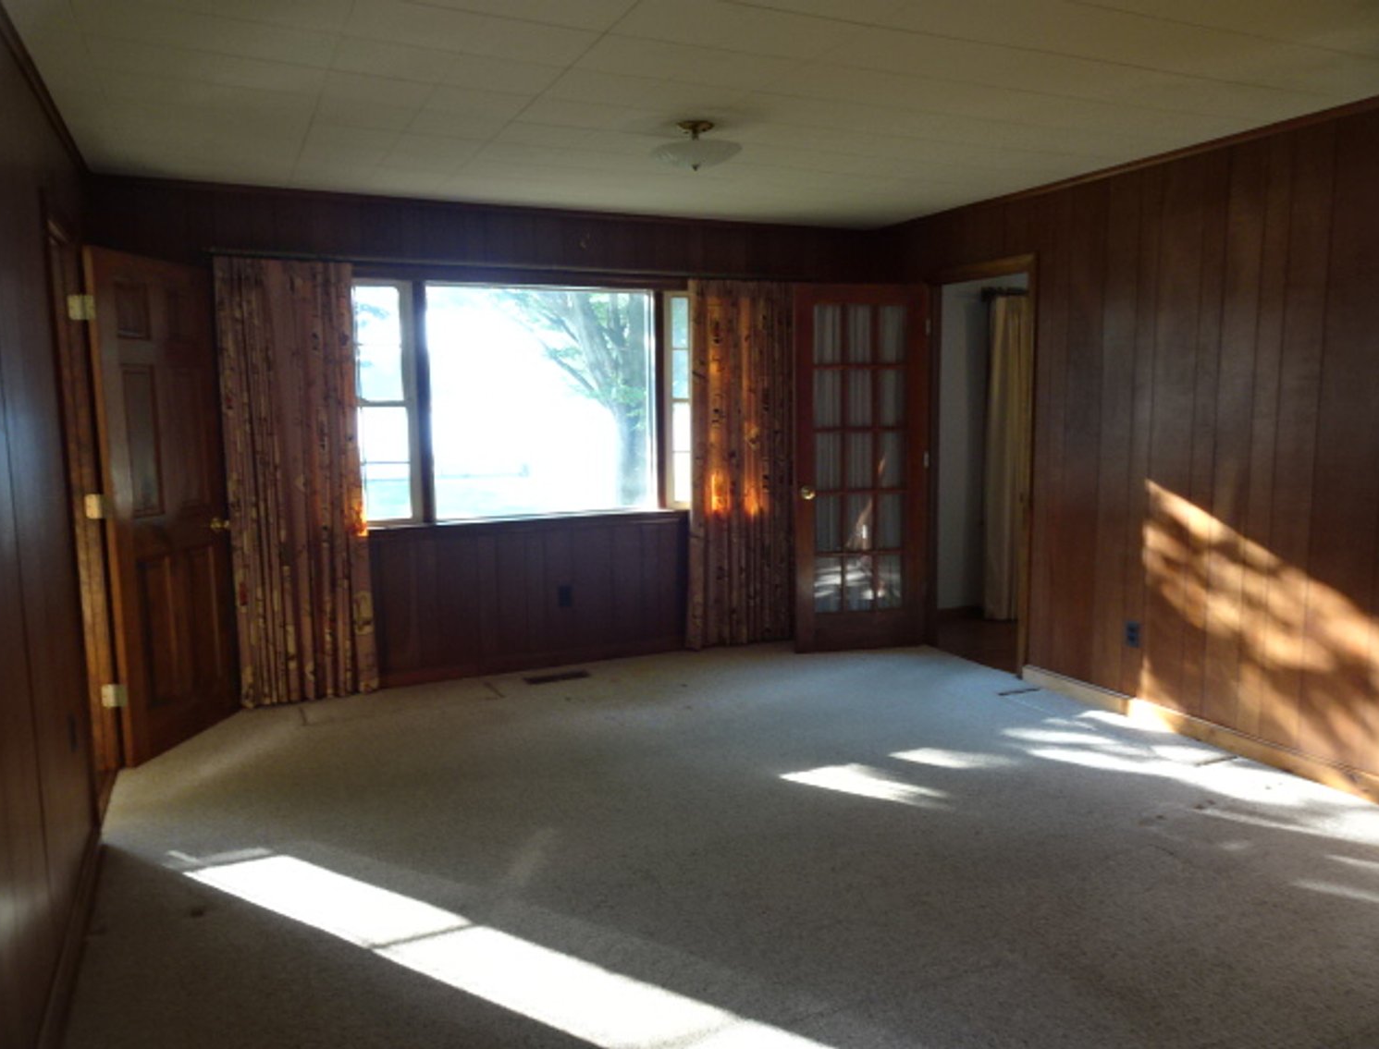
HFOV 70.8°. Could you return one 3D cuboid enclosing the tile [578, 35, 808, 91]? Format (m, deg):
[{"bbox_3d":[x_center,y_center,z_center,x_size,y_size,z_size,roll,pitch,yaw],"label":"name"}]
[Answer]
[{"bbox_3d":[-0.002,-1.353,2.835,0.610,0.018,0.305,-5,8,-26],"label":"tile"}]

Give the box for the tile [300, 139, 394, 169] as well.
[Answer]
[{"bbox_3d":[-1.339,-1.446,3.774,0.308,0.020,0.308,-4,8,-25],"label":"tile"}]

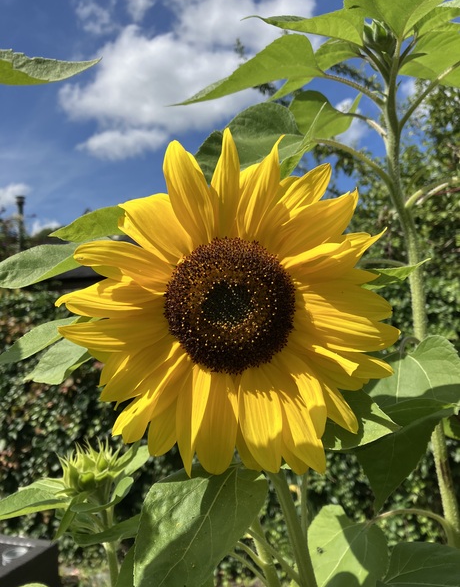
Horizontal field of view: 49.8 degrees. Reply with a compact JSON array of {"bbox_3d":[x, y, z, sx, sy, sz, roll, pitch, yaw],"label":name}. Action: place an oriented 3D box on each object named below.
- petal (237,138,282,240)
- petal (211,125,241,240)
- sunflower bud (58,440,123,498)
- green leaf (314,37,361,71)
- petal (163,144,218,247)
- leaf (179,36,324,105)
[{"bbox_3d":[0.026,-0.089,0.420,0.028,0.090,0.020,17,0,0],"label":"petal"},{"bbox_3d":[-0.004,-0.094,0.420,0.026,0.092,0.018,1,0,0],"label":"petal"},{"bbox_3d":[-0.155,0.195,0.550,0.071,0.066,0.070,-2,-3,0],"label":"sunflower bud"},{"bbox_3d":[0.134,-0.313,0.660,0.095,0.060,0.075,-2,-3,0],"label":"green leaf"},{"bbox_3d":[-0.034,-0.085,0.420,0.033,0.090,0.020,-15,0,0],"label":"petal"},{"bbox_3d":[0.025,-0.271,0.600,0.170,0.080,0.100,-1,-4,-14],"label":"leaf"}]

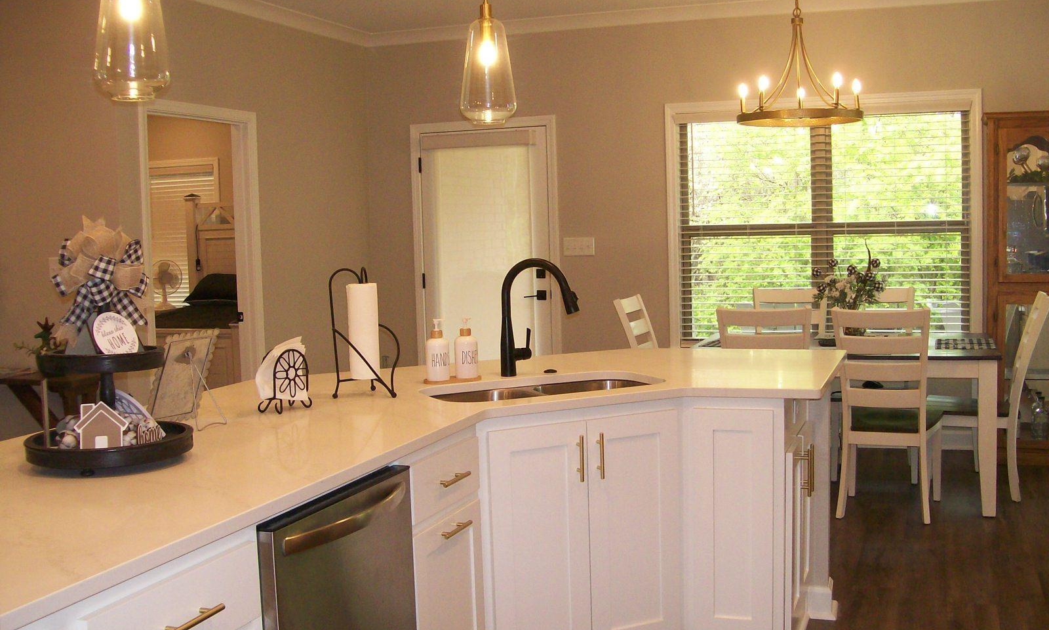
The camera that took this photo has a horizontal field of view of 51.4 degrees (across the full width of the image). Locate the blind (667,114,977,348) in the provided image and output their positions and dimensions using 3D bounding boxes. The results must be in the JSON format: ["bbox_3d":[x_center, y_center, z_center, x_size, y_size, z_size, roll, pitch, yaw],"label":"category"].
[{"bbox_3d":[1.748,-0.533,6.504,1.700,1.340,0.070,0,6,19],"label":"blind"}]

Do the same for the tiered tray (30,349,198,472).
[{"bbox_3d":[-0.959,0.205,2.506,0.385,0.268,0.385,0,6,19],"label":"tiered tray"}]

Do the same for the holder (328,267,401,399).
[{"bbox_3d":[-0.494,0.046,3.402,0.220,0.394,0.170,-2,5,0],"label":"holder"}]

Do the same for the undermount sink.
[{"bbox_3d":[0.071,0.329,3.377,0.770,0.200,0.410,-4,5,-24],"label":"undermount sink"}]

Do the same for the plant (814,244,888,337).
[{"bbox_3d":[1.674,-0.112,5.623,0.380,0.501,0.370,0,6,19],"label":"plant"}]

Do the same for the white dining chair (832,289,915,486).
[{"bbox_3d":[1.912,0.364,5.943,0.460,1.000,0.610,0,5,20],"label":"white dining chair"}]

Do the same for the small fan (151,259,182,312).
[{"bbox_3d":[-3.411,-0.280,10.355,0.340,0.490,0.230,-3,5,-22],"label":"small fan"}]

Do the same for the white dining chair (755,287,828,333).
[{"bbox_3d":[1.496,0.350,6.247,0.460,0.980,0.540,0,6,19],"label":"white dining chair"}]

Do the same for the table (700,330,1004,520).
[{"bbox_3d":[1.626,0.517,5.596,1.480,0.755,0.930,0,6,19],"label":"table"}]

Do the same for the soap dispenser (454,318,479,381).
[{"bbox_3d":[-0.188,0.108,3.520,0.075,0.193,0.078,-2,5,0],"label":"soap dispenser"}]

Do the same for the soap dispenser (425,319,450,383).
[{"bbox_3d":[-0.278,0.114,3.481,0.075,0.193,0.078,-2,5,0],"label":"soap dispenser"}]

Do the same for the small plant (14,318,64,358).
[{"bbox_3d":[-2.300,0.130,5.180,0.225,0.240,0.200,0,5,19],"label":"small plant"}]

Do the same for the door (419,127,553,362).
[{"bbox_3d":[-0.250,-0.217,7.406,0.910,2.040,0.050,0,5,20],"label":"door"}]

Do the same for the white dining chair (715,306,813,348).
[{"bbox_3d":[1.207,0.440,5.280,0.460,1.000,0.610,0,5,20],"label":"white dining chair"}]

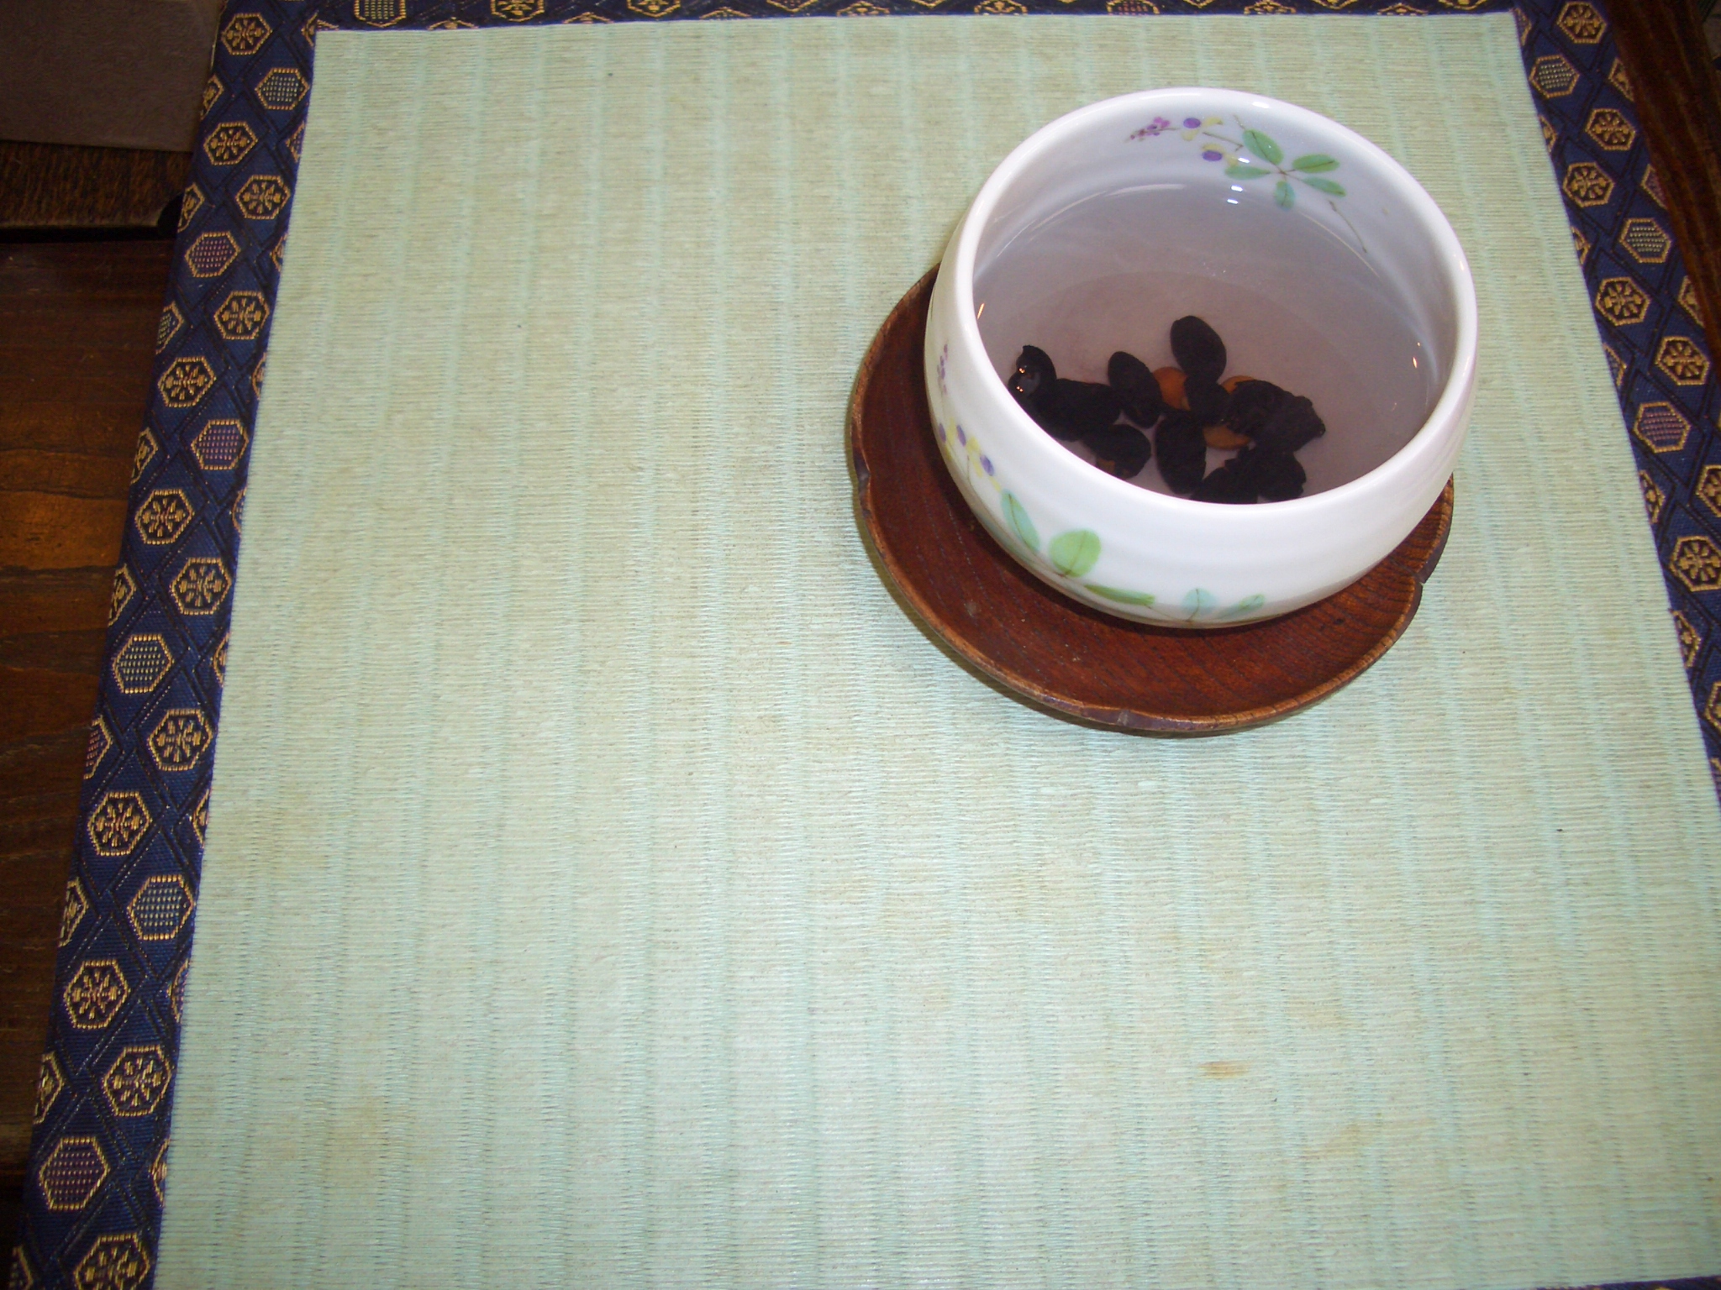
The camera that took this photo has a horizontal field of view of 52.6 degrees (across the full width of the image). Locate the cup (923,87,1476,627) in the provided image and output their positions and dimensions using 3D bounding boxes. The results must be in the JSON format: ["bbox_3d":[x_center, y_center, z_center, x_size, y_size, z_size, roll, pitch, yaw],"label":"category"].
[{"bbox_3d":[0.061,-0.048,0.327,0.099,0.061,0.099,0,66,-1],"label":"cup"}]

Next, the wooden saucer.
[{"bbox_3d":[0.058,-0.036,0.357,0.121,0.019,0.121,0,66,-1],"label":"wooden saucer"}]

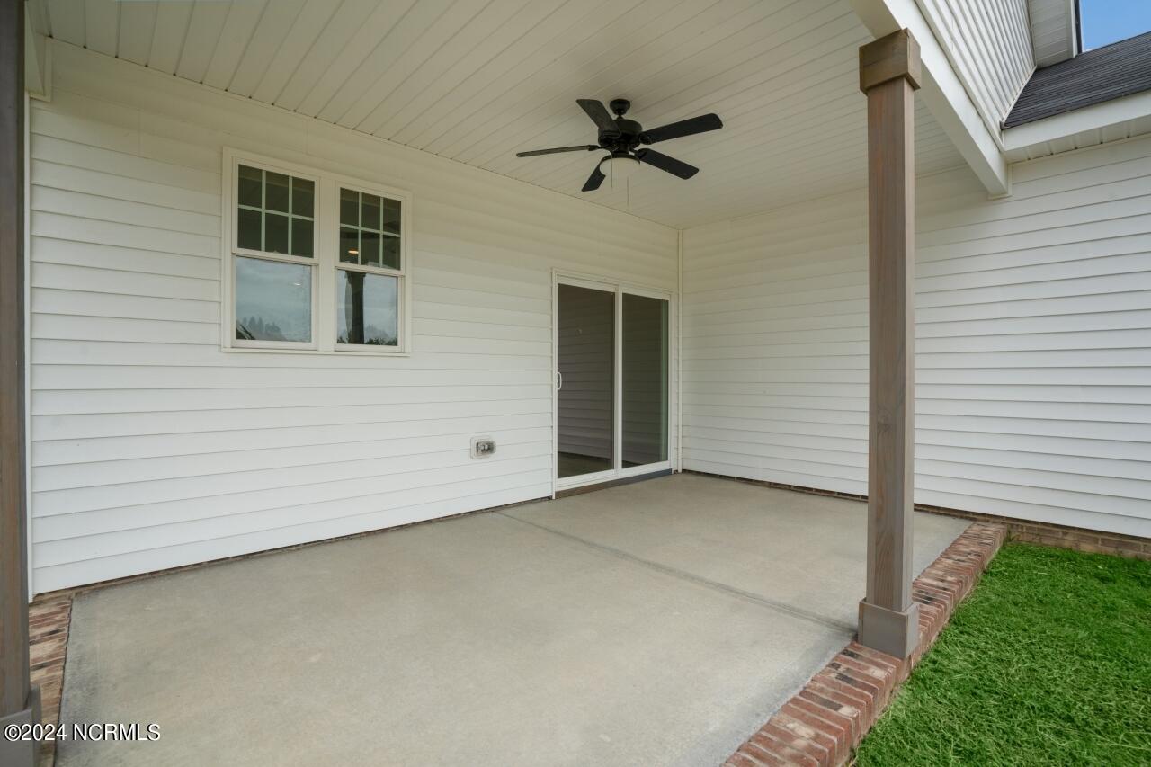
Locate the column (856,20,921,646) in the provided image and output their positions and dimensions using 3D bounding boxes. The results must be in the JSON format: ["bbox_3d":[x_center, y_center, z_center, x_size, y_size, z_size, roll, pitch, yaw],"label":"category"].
[{"bbox_3d":[1.353,-0.154,2.211,0.178,2.575,0.178,-1,1,-43],"label":"column"}]

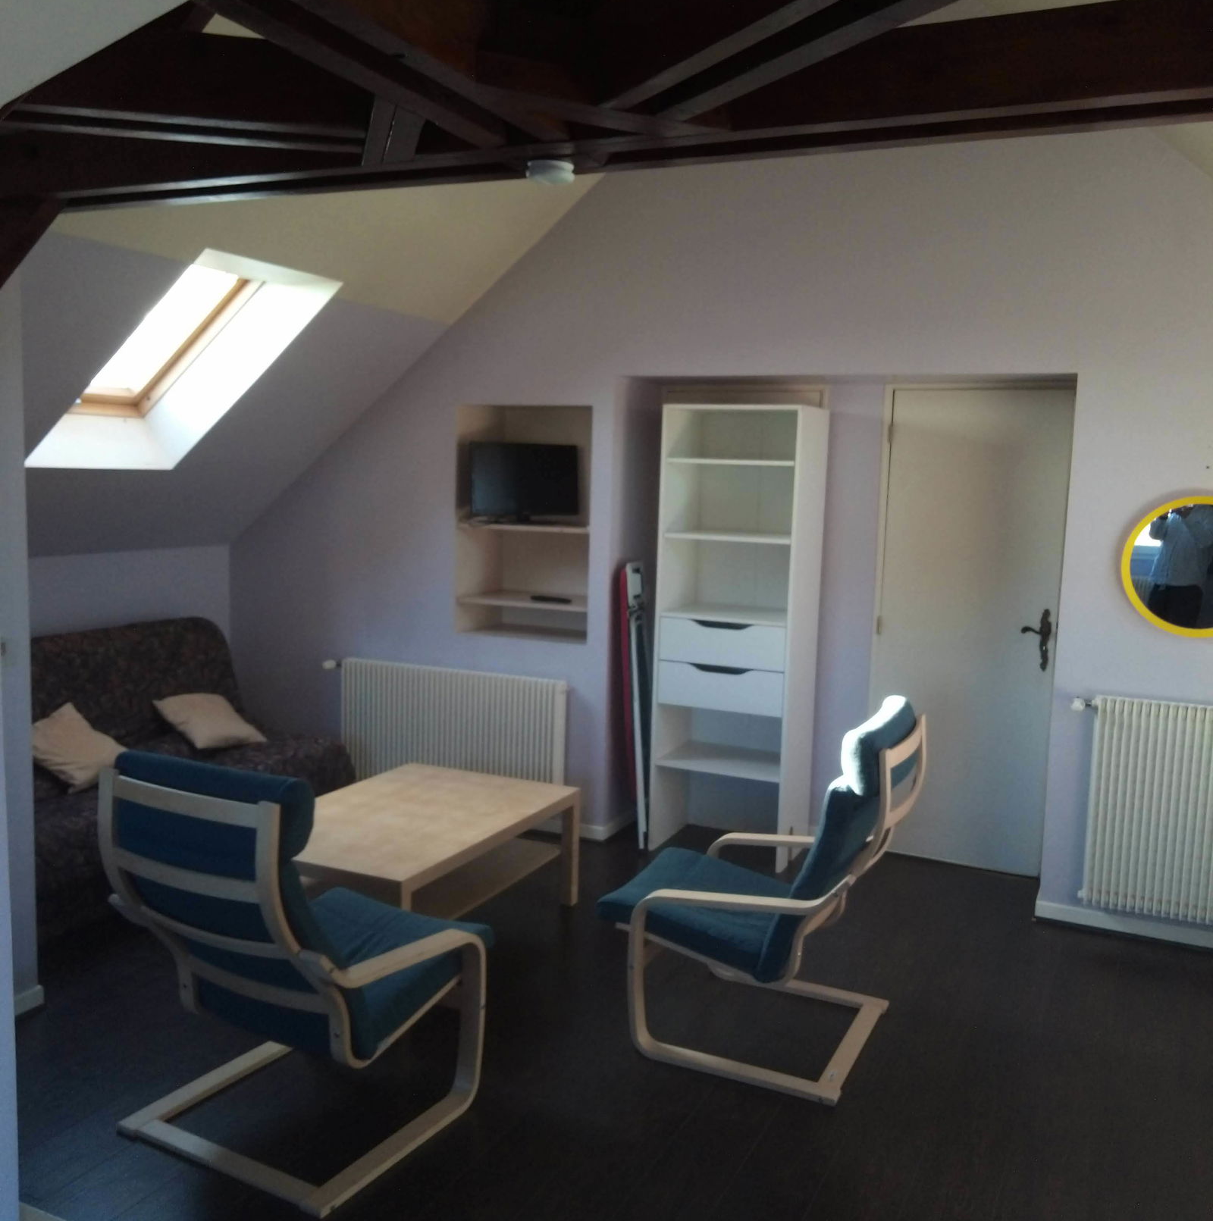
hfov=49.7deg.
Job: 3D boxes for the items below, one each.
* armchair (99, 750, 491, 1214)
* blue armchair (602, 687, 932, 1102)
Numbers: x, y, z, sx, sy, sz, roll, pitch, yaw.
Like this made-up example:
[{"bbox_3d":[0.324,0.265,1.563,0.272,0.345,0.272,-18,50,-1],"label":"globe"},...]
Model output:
[{"bbox_3d":[-0.770,0.827,3.386,0.685,1.020,0.830,6,9,29],"label":"armchair"},{"bbox_3d":[0.468,0.783,3.932,0.830,1.020,0.680,5,9,23],"label":"blue armchair"}]

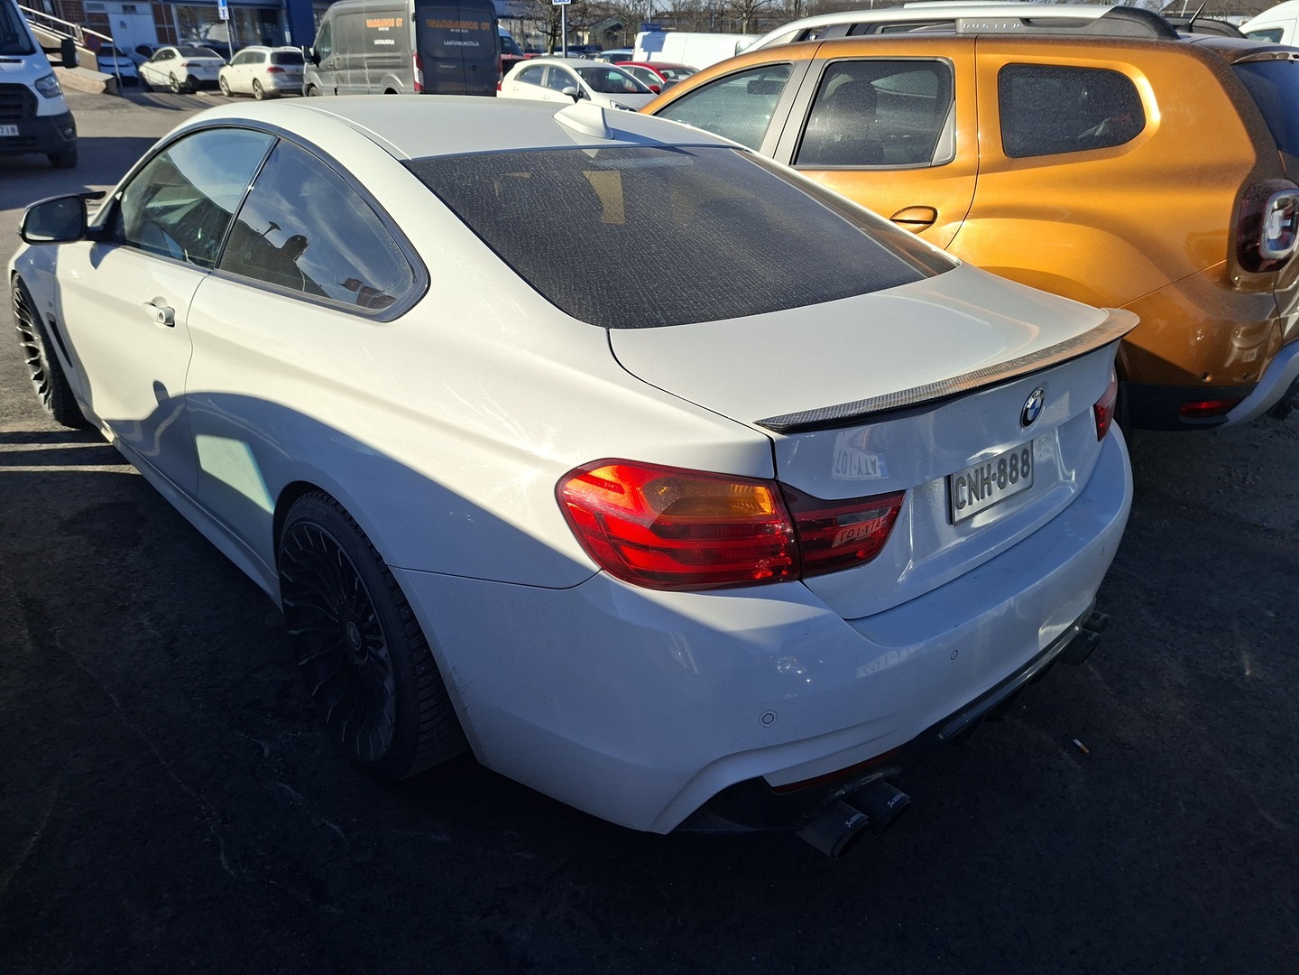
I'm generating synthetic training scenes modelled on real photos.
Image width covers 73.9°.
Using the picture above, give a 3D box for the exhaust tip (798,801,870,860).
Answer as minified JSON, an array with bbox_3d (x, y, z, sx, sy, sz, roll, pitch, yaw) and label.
[{"bbox_3d":[0.309,0.570,1.446,0.100,0.100,0.120,-18,31,-40],"label":"exhaust tip"}]

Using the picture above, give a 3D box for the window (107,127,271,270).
[{"bbox_3d":[-1.277,-0.797,2.344,1.010,0.375,0.060,21,2,41],"label":"window"}]

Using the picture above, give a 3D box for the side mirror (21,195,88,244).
[{"bbox_3d":[-1.817,-0.818,2.642,0.195,0.145,0.120,-15,29,-35],"label":"side mirror"}]

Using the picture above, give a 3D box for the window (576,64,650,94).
[{"bbox_3d":[-0.626,-7.064,15.000,1.300,0.150,0.750,-20,63,-38],"label":"window"}]

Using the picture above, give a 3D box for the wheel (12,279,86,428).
[{"bbox_3d":[-2.497,-0.594,3.685,0.245,0.650,0.650,-18,31,-40],"label":"wheel"}]

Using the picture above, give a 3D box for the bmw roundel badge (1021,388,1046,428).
[{"bbox_3d":[0.664,-0.138,1.498,0.075,0.075,0.014,-18,33,-40],"label":"bmw roundel badge"}]

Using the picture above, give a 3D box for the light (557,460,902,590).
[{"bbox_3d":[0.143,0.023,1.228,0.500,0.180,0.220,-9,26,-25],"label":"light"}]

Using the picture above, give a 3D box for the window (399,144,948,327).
[{"bbox_3d":[0.128,-0.618,1.923,1.200,0.120,0.740,-18,49,-40],"label":"window"}]

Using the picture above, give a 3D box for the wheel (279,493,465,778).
[{"bbox_3d":[-0.564,0.288,1.846,0.255,0.650,0.650,-16,29,-41],"label":"wheel"}]

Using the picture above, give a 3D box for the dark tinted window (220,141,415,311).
[{"bbox_3d":[-0.652,-0.543,1.740,0.830,0.330,0.050,21,1,41],"label":"dark tinted window"}]

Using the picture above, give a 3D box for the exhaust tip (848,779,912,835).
[{"bbox_3d":[0.387,0.549,1.502,0.100,0.100,0.120,-18,31,-40],"label":"exhaust tip"}]

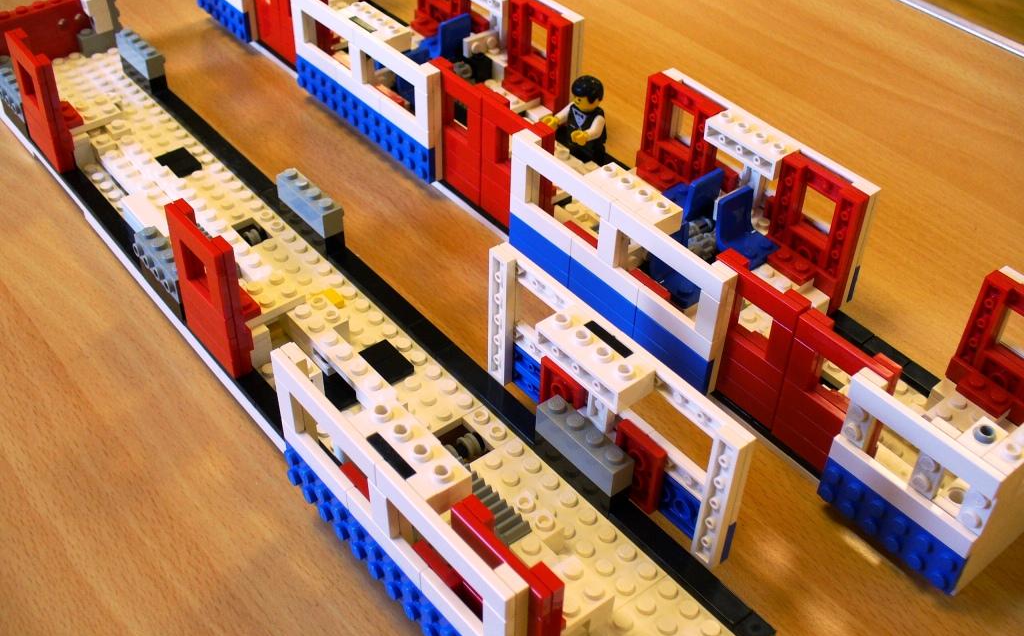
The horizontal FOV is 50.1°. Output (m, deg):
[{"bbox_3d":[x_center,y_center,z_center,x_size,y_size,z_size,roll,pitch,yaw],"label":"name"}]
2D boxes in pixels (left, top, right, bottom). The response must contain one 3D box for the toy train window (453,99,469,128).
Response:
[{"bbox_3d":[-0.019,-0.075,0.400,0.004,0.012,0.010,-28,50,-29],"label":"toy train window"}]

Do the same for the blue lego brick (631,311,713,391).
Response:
[{"bbox_3d":[0.051,0.010,0.350,0.003,0.016,0.032,-29,50,-28],"label":"blue lego brick"}]

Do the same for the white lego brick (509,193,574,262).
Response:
[{"bbox_3d":[0.011,-0.033,0.377,0.003,0.008,0.032,-29,50,-28],"label":"white lego brick"}]

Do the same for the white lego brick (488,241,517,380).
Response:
[{"bbox_3d":[-0.003,0.000,0.325,0.003,0.048,0.008,-27,49,-29],"label":"white lego brick"}]

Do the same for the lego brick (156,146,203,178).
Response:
[{"bbox_3d":[-0.131,-0.059,0.427,0.015,0.003,0.016,-28,50,-29],"label":"lego brick"}]

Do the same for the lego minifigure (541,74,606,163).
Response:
[{"bbox_3d":[0.026,-0.075,0.423,0.019,0.042,0.015,32,50,28],"label":"lego minifigure"}]

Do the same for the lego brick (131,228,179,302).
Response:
[{"bbox_3d":[-0.115,-0.018,0.366,0.009,0.011,0.032,-28,50,-29],"label":"lego brick"}]

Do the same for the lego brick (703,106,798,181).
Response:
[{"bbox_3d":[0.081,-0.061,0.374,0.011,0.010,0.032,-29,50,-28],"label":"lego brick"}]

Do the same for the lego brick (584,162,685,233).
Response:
[{"bbox_3d":[0.038,-0.037,0.345,0.013,0.010,0.032,-28,50,-29],"label":"lego brick"}]

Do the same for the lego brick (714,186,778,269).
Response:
[{"bbox_3d":[0.081,-0.031,0.374,0.016,0.019,0.018,-28,50,-29],"label":"lego brick"}]

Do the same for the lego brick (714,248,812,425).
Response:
[{"bbox_3d":[0.071,0.007,0.328,0.007,0.048,0.032,-28,50,-29],"label":"lego brick"}]

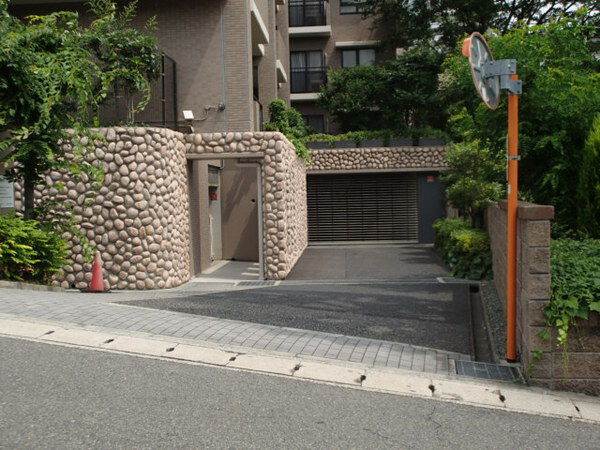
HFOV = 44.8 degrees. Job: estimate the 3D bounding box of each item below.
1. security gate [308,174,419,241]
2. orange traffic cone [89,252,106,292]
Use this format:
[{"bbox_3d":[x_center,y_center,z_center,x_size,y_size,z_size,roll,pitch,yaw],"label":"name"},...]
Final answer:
[{"bbox_3d":[2.110,-0.560,24.600,3.760,2.360,0.100,-1,2,4],"label":"security gate"},{"bbox_3d":[-3.415,0.790,12.300,0.380,0.680,0.380,-2,2,-15],"label":"orange traffic cone"}]

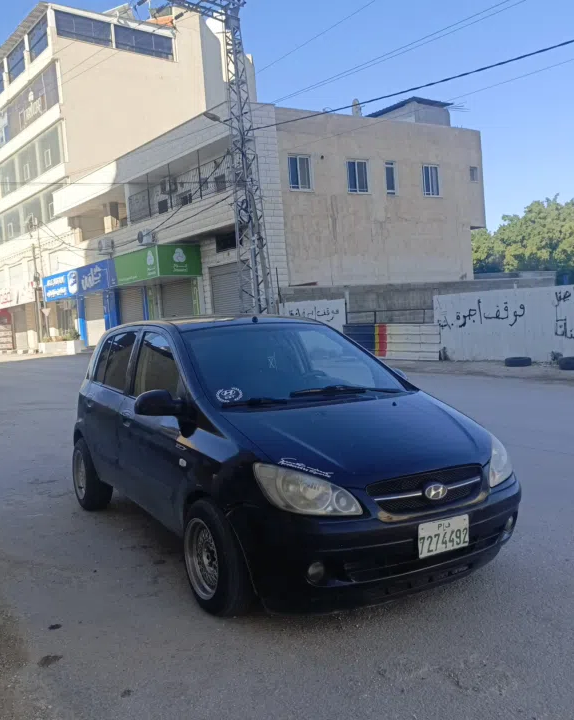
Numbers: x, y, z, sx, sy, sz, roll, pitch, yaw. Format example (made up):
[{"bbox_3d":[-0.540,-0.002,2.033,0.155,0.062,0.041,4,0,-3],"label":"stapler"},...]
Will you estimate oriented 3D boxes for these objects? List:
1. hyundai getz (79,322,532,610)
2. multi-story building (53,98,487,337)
[{"bbox_3d":[-0.288,0.459,4.597,1.720,1.485,3.825,-4,3,-30],"label":"hyundai getz"},{"bbox_3d":[-1.374,-5.383,32.117,12.900,9.226,16.200,-6,3,-37],"label":"multi-story building"}]

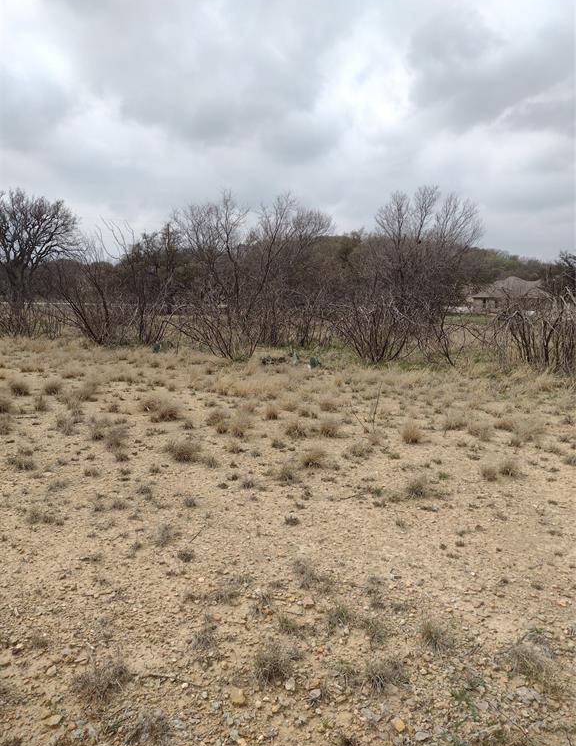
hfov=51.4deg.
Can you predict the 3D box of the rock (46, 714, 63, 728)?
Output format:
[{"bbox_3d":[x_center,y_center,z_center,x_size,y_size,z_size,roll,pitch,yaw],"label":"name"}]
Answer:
[{"bbox_3d":[-0.834,1.241,2.139,0.060,0.027,0.038,-2,7,-20],"label":"rock"}]

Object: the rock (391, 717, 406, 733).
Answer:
[{"bbox_3d":[0.392,1.249,2.124,0.043,0.032,0.050,-3,8,-30],"label":"rock"}]

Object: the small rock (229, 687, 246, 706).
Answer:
[{"bbox_3d":[-0.190,1.225,2.270,0.060,0.038,0.050,-1,7,-10],"label":"small rock"}]

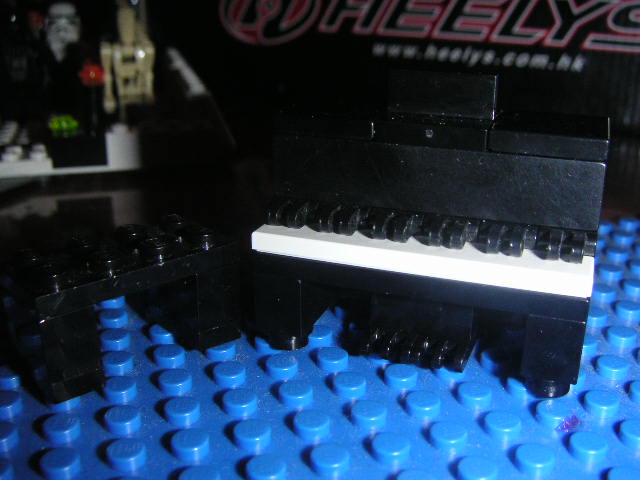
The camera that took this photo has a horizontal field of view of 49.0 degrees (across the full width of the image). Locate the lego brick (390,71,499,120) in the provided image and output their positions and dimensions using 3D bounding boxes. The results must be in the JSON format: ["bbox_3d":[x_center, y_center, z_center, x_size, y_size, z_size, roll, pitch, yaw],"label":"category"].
[{"bbox_3d":[0.018,-0.022,0.105,0.016,0.006,0.002,8,21,19],"label":"lego brick"}]

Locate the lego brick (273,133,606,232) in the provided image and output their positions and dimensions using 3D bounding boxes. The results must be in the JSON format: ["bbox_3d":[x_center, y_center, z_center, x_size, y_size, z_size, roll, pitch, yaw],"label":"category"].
[{"bbox_3d":[0.017,-0.010,0.105,0.048,0.010,0.010,8,21,19],"label":"lego brick"}]

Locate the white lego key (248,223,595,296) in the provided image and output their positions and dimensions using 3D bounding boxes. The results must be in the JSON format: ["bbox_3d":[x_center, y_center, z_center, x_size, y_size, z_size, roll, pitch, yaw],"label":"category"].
[{"bbox_3d":[0.014,0.002,0.101,0.048,0.003,0.008,8,21,19],"label":"white lego key"}]

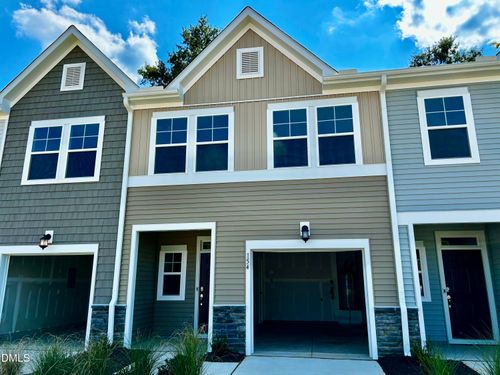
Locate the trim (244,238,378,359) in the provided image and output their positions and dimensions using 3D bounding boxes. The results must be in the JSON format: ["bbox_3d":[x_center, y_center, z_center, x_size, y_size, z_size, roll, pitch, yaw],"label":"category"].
[{"bbox_3d":[1.222,2.277,7.839,2.612,2.349,0.150,-2,-14,9],"label":"trim"}]

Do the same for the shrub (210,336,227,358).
[{"bbox_3d":[-0.617,3.213,7.579,0.352,0.387,0.360,0,-14,0],"label":"shrub"}]

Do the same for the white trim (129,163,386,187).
[{"bbox_3d":[0.027,-0.260,8.598,5.986,0.254,0.050,-2,-14,9],"label":"white trim"}]

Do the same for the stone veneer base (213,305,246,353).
[{"bbox_3d":[-0.431,2.981,7.896,0.718,0.992,0.140,-2,-14,9],"label":"stone veneer base"}]

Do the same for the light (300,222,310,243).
[{"bbox_3d":[1.184,0.950,8.015,0.212,0.440,0.200,-2,-14,9],"label":"light"}]

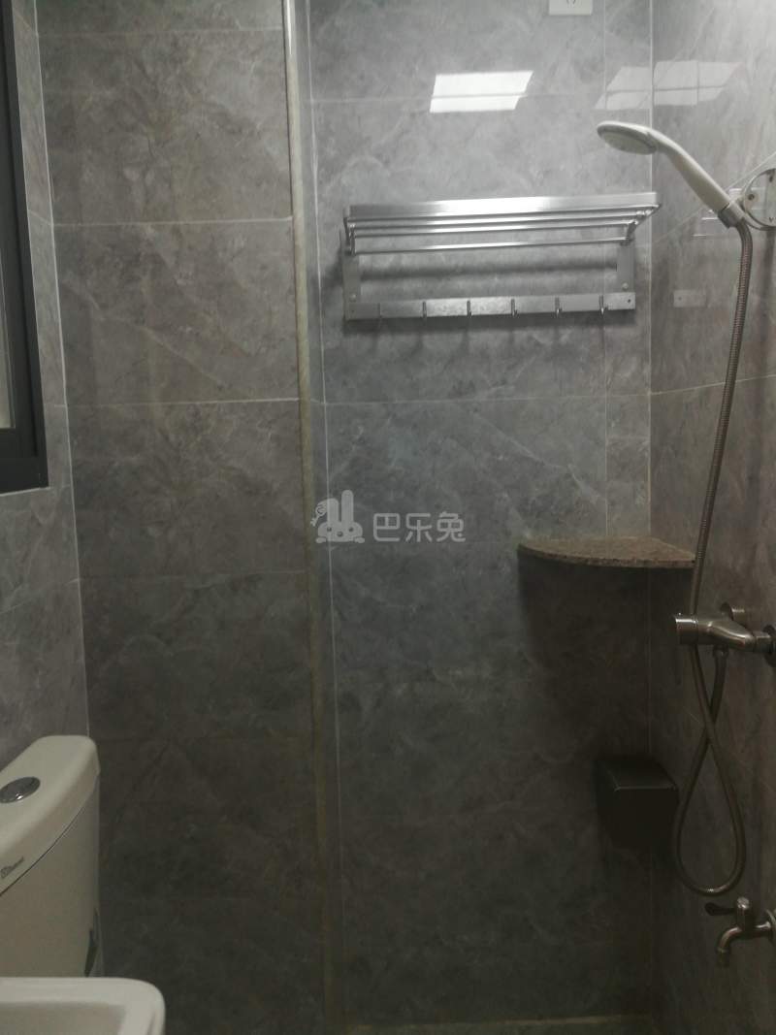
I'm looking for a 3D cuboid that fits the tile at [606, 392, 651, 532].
[{"bbox_3d":[0.507,-0.105,1.641,0.092,0.300,0.012,-2,6,0],"label":"tile"}]

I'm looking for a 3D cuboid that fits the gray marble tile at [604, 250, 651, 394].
[{"bbox_3d":[0.498,-0.405,1.611,0.092,0.300,0.012,-2,6,0],"label":"gray marble tile"}]

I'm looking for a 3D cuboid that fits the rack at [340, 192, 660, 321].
[{"bbox_3d":[0.207,-0.490,1.493,0.597,0.183,0.210,-2,6,0],"label":"rack"}]

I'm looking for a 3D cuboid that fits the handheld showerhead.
[{"bbox_3d":[0.387,-0.472,1.046,0.232,0.058,0.088,34,5,-3],"label":"handheld showerhead"}]

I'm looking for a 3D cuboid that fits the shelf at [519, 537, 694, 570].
[{"bbox_3d":[0.418,0.070,1.525,0.278,0.019,0.260,-2,6,0],"label":"shelf"}]

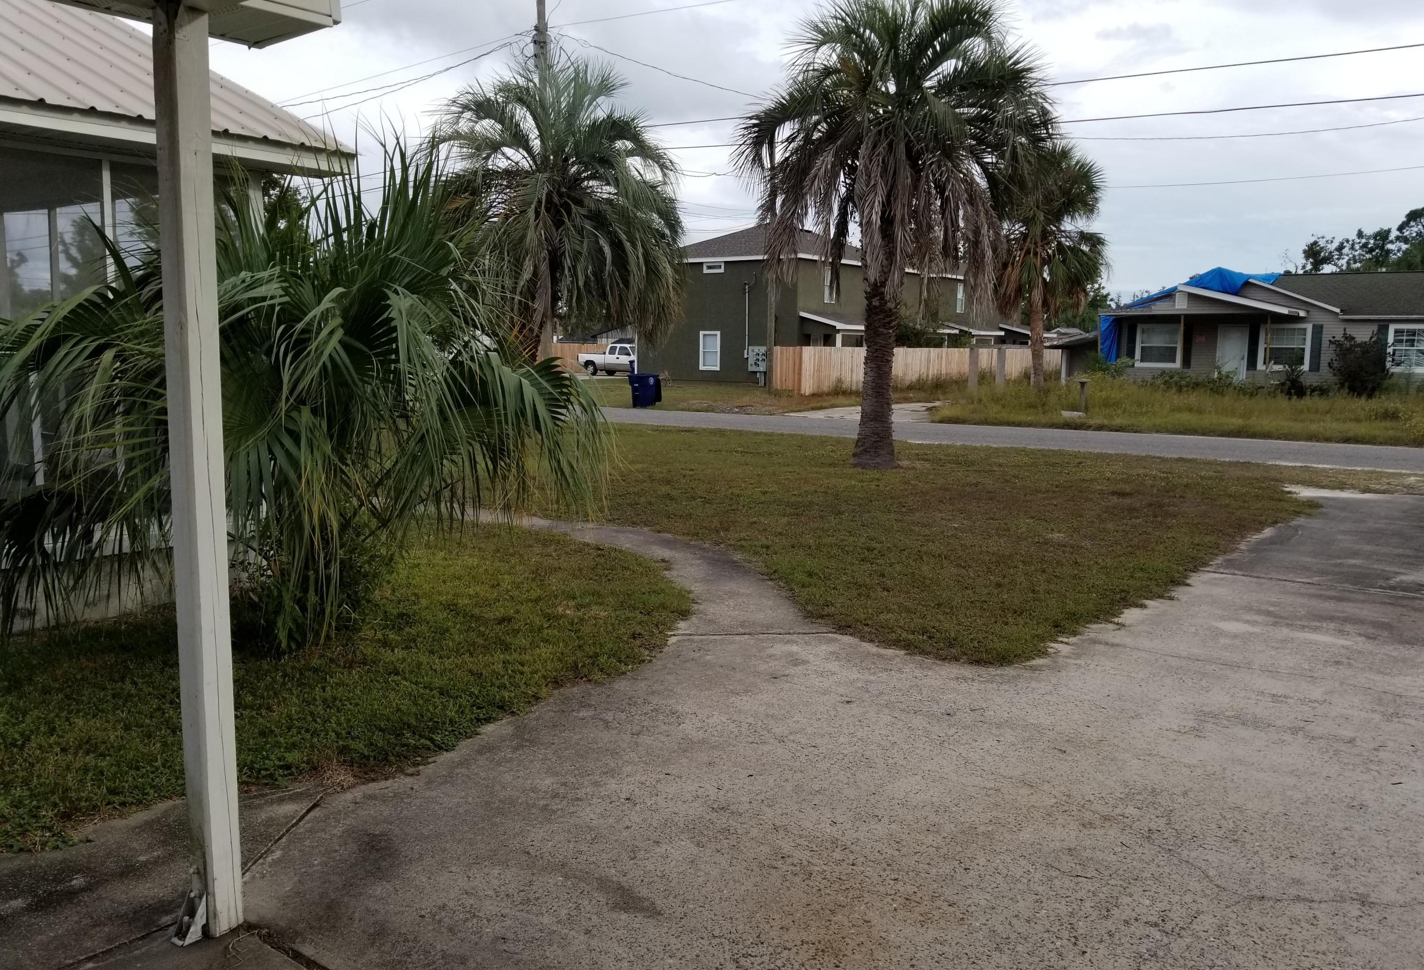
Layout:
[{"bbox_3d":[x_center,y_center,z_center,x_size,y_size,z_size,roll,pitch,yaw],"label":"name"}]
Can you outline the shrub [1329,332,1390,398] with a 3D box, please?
[{"bbox_3d":[21.830,-3.986,35.852,2.059,2.262,1.957,7,9,38],"label":"shrub"}]

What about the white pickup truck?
[{"bbox_3d":[-5.204,-7.298,62.519,5.780,1.860,2.000,7,9,38],"label":"white pickup truck"}]

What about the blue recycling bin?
[{"bbox_3d":[-2.050,-2.903,32.632,0.800,1.040,0.670,-4,9,-35],"label":"blue recycling bin"}]

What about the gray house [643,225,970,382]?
[{"bbox_3d":[8.644,-9.922,60.406,12.138,7.850,26.593,7,9,38],"label":"gray house"}]

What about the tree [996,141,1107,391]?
[{"bbox_3d":[12.732,-8.084,39.899,4.500,9.213,4.500,3,8,17],"label":"tree"}]

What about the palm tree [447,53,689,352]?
[{"bbox_3d":[-3.021,-4.700,21.367,4.974,7.409,4.974,0,8,-8],"label":"palm tree"}]

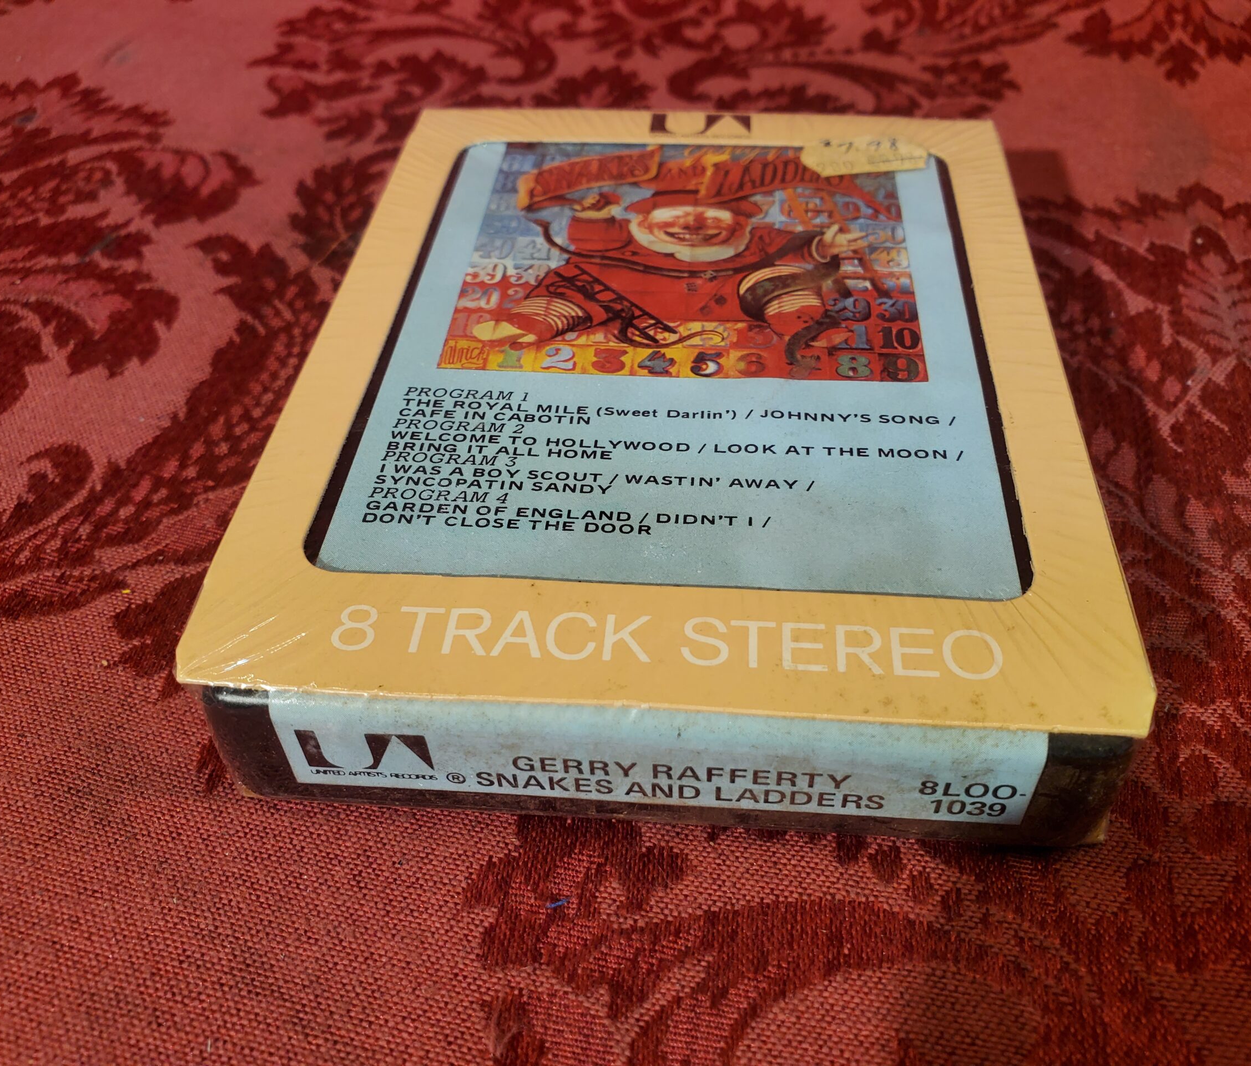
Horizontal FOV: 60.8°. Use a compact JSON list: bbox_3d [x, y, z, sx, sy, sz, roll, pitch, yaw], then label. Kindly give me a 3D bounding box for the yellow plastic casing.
[{"bbox_3d":[0.009,-0.021,0.162,0.104,0.024,0.128,3,48,5],"label":"yellow plastic casing"}]

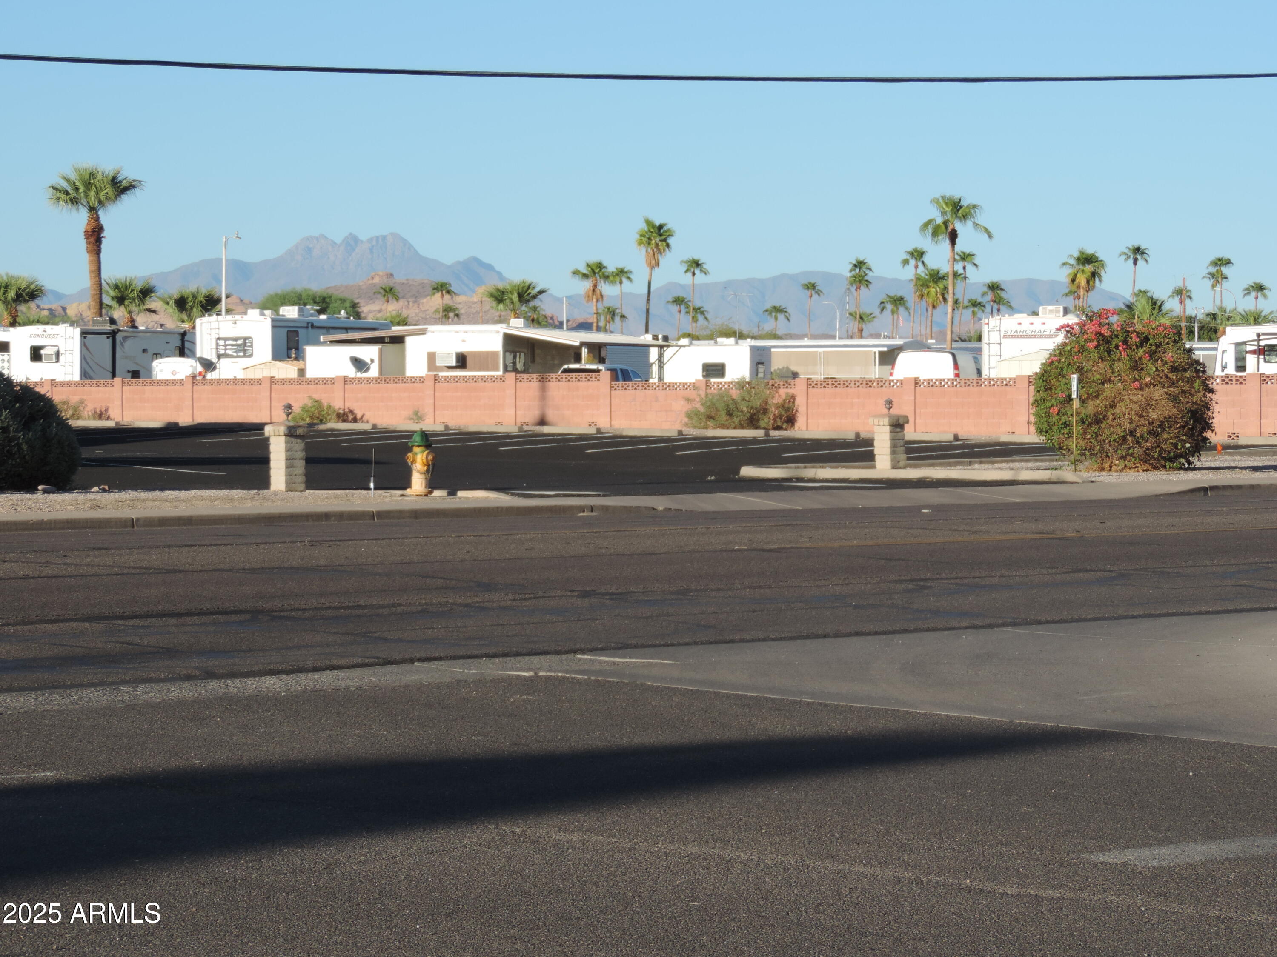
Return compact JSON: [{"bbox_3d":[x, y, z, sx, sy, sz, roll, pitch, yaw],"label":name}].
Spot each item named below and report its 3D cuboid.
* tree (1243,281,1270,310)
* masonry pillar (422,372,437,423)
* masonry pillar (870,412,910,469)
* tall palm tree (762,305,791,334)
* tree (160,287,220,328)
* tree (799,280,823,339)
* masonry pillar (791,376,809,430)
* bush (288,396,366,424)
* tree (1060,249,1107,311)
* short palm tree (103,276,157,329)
[{"bbox_3d":[63.823,-14.372,400.000,2.900,12.200,2.900,0,1,0],"label":"tree"},{"bbox_3d":[-4.714,-1.791,88.000,0.200,1.170,0.340,-1,1,-43],"label":"masonry pillar"},{"bbox_3d":[3.453,-0.500,53.200,0.400,0.770,0.400,-1,1,-43],"label":"masonry pillar"},{"bbox_3d":[13.372,-11.792,374.860,2.704,10.106,2.704,0,1,0],"label":"tall palm tree"},{"bbox_3d":[-22.554,-6.379,195.057,3.114,6.529,3.114,0,1,0],"label":"tree"},{"bbox_3d":[19.208,-14.695,430.126,2.713,14.470,2.713,0,1,0],"label":"tree"},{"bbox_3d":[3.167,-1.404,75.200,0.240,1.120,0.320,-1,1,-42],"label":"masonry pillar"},{"bbox_3d":[-6.866,-1.490,85.300,0.900,0.660,1.800,-1,1,-42],"label":"bush"},{"bbox_3d":[35.644,-11.821,310.112,3.593,12.928,3.593,0,1,0],"label":"tree"},{"bbox_3d":[-22.584,-5.860,171.929,2.437,6.297,2.437,0,1,0],"label":"short palm tree"}]

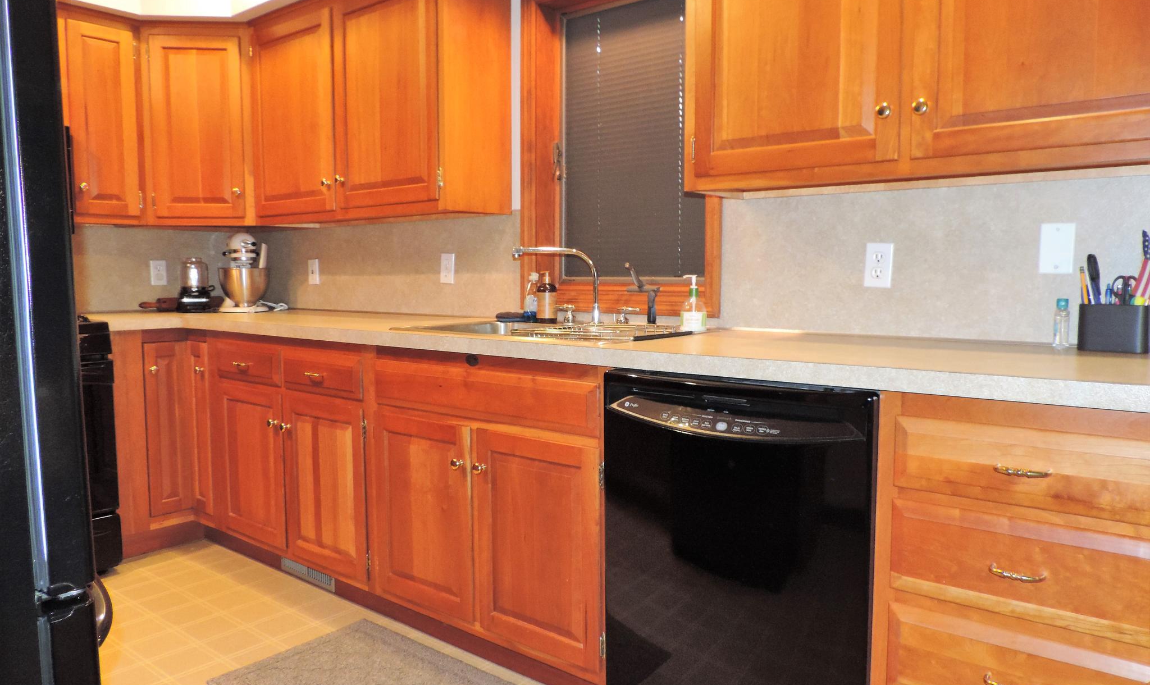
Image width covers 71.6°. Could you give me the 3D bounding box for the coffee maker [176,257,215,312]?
[{"bbox_3d":[-1.679,-0.257,3.540,0.153,0.245,0.153,-2,5,-22],"label":"coffee maker"}]

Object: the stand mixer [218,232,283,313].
[{"bbox_3d":[-1.510,-0.317,3.603,0.225,0.353,0.350,-3,6,-32],"label":"stand mixer"}]

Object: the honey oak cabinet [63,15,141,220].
[{"bbox_3d":[-2.014,-0.901,3.324,0.345,0.822,0.295,4,6,39],"label":"honey oak cabinet"}]

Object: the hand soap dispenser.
[{"bbox_3d":[0.347,-0.120,2.340,0.076,0.168,0.066,-2,5,-14],"label":"hand soap dispenser"}]

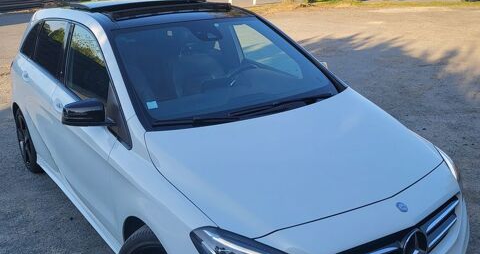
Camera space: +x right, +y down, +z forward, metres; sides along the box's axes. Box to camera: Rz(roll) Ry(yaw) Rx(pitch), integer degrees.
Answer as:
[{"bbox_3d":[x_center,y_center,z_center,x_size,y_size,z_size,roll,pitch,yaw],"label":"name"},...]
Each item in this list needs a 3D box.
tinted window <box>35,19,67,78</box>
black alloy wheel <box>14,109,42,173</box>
[{"bbox_3d":[-1.472,-0.635,3.774,0.070,0.400,0.780,11,7,-39],"label":"tinted window"},{"bbox_3d":[-1.931,0.132,4.584,0.225,0.635,0.635,-14,22,-33],"label":"black alloy wheel"}]

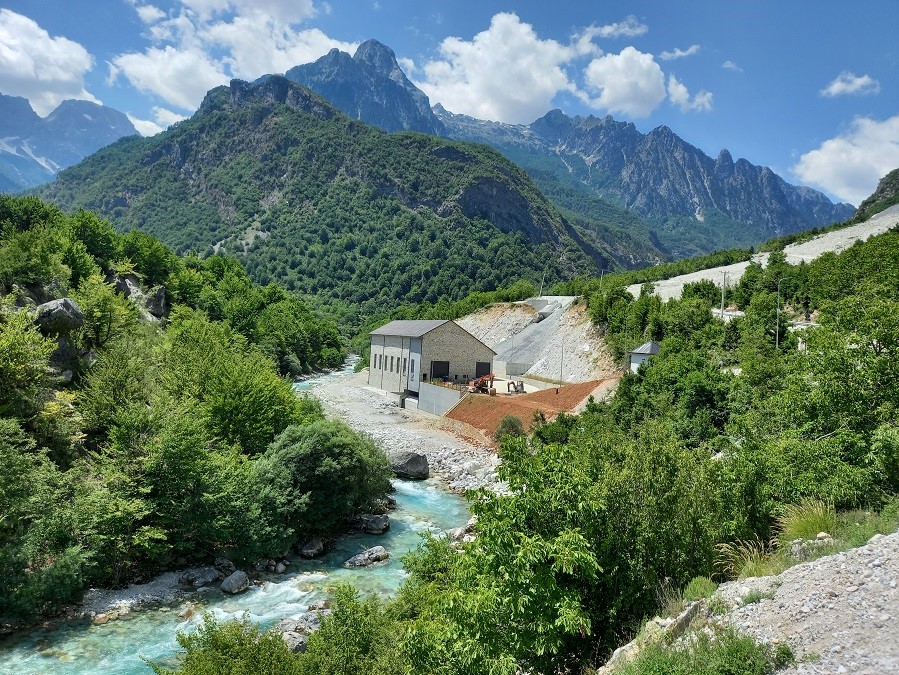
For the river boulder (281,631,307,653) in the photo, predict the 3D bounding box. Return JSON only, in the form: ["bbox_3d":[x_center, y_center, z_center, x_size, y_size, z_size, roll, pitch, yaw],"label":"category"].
[{"bbox_3d":[-8.911,17.448,37.611,1.500,1.000,1.300,3,0,-6],"label":"river boulder"}]

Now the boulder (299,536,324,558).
[{"bbox_3d":[-11.360,17.309,53.654,1.900,1.200,1.500,3,0,-11],"label":"boulder"}]

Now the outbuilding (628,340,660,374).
[{"bbox_3d":[34.661,3.449,112.000,4.800,5.800,5.000,3,0,-33],"label":"outbuilding"}]

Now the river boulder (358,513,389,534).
[{"bbox_3d":[-6.890,17.179,60.082,2.900,1.450,2.200,3,0,-6],"label":"river boulder"}]

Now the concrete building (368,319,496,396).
[{"bbox_3d":[-5.701,4.288,161.623,18.176,16.969,34.790,3,0,-26],"label":"concrete building"}]

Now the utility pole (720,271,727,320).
[{"bbox_3d":[54.752,-8.316,130.008,0.400,10.000,0.350,3,0,0],"label":"utility pole"}]

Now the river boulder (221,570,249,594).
[{"bbox_3d":[-15.285,17.365,46.296,1.900,1.150,1.450,3,0,-14],"label":"river boulder"}]

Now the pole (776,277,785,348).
[{"bbox_3d":[36.971,-2.448,73.007,0.300,8.600,0.300,3,0,0],"label":"pole"}]

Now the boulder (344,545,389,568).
[{"bbox_3d":[-6.666,17.527,52.539,3.400,1.200,1.600,3,0,-26],"label":"boulder"}]

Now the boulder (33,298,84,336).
[{"bbox_3d":[-42.140,-2.156,70.000,4.600,3.600,3.800,3,0,29],"label":"boulder"}]

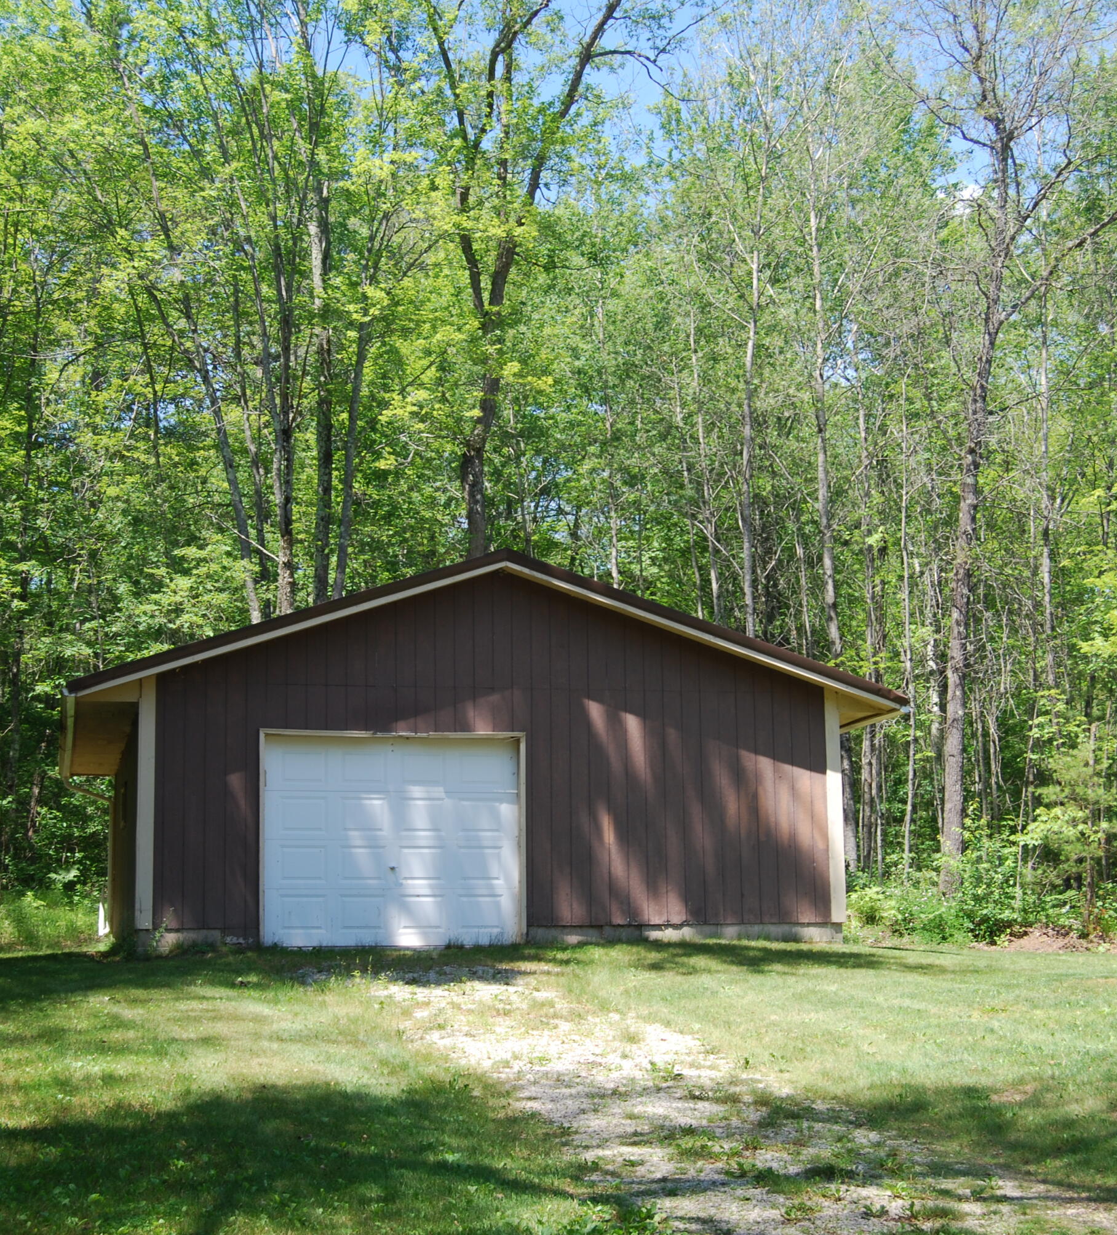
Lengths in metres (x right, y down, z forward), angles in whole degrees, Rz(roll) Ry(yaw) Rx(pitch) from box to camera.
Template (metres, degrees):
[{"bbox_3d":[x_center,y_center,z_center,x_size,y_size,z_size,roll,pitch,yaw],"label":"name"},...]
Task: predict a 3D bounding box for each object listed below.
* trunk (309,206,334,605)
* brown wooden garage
[{"bbox_3d":[-3.866,-1.913,32.126,0.260,9.925,0.260,-2,-10,0],"label":"trunk"},{"bbox_3d":[-1.482,2.014,24.073,8.750,4.070,8.000,2,-10,-14],"label":"brown wooden garage"}]

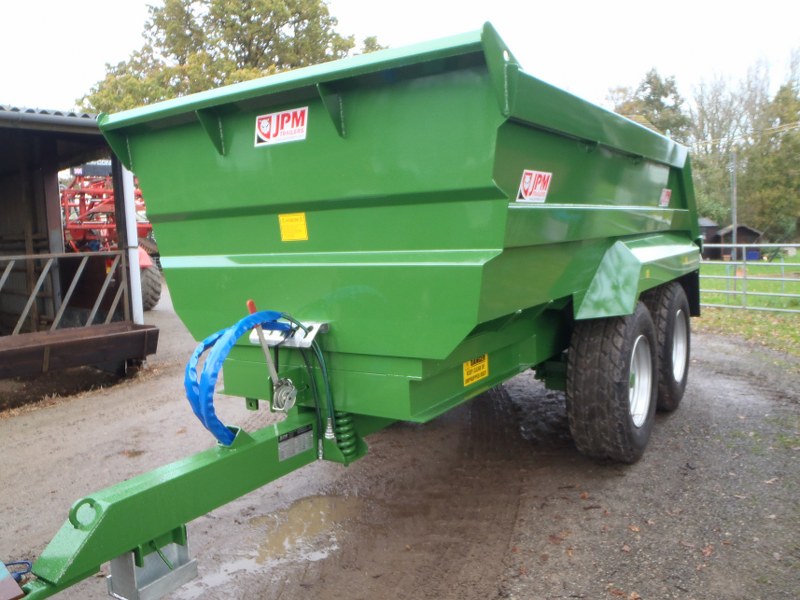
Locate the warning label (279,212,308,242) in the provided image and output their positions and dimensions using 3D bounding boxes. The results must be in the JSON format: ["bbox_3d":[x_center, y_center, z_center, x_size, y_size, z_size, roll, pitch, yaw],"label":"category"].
[{"bbox_3d":[-0.486,-0.330,2.950,0.164,0.123,0.010,1,12,33],"label":"warning label"}]

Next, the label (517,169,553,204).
[{"bbox_3d":[0.557,-0.465,2.661,0.010,0.128,0.332,13,13,32],"label":"label"}]

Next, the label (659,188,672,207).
[{"bbox_3d":[1.957,-0.750,4.764,0.010,0.127,0.325,13,13,32],"label":"label"}]

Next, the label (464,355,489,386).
[{"bbox_3d":[0.383,0.350,3.230,0.010,0.124,0.266,1,7,33],"label":"label"}]

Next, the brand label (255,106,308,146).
[{"bbox_3d":[-0.514,-0.741,2.788,0.332,0.129,0.010,1,18,33],"label":"brand label"}]

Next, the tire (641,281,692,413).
[{"bbox_3d":[2.157,0.380,5.387,0.365,1.068,1.068,1,7,33],"label":"tire"}]

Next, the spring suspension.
[{"bbox_3d":[-0.258,0.622,3.028,0.105,0.235,0.105,-2,6,0],"label":"spring suspension"}]

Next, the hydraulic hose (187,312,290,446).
[{"bbox_3d":[-0.651,0.329,2.748,0.240,0.540,0.570,1,7,33],"label":"hydraulic hose"}]

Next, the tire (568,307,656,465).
[{"bbox_3d":[1.432,0.525,4.295,0.365,1.068,1.068,1,7,33],"label":"tire"}]

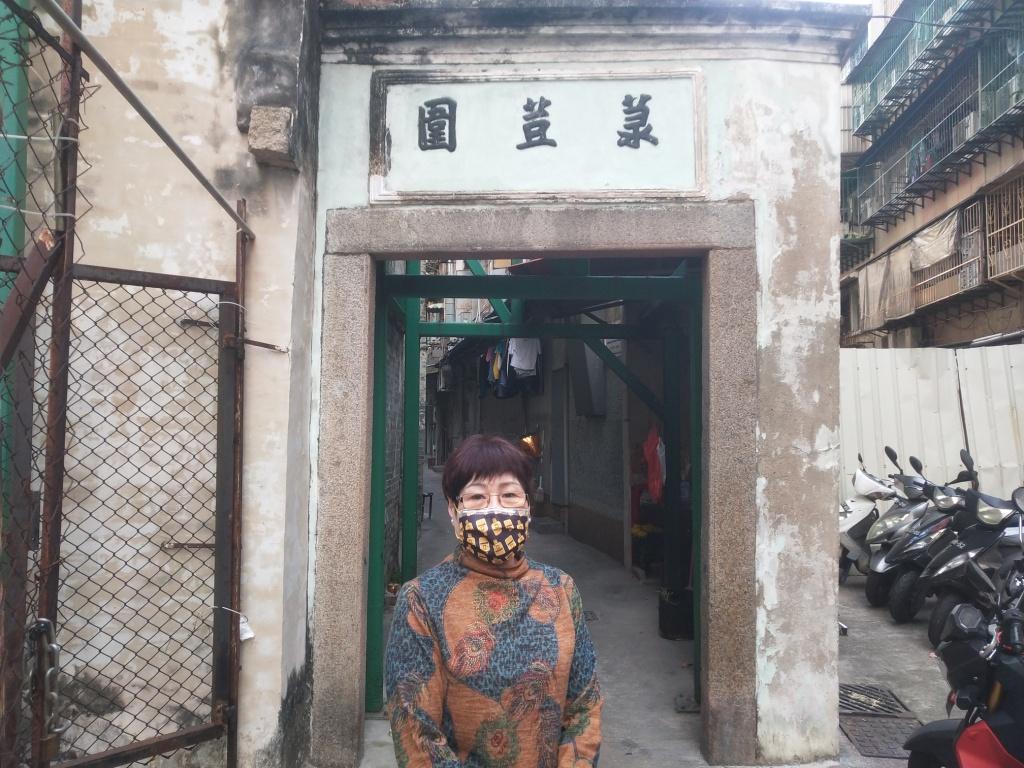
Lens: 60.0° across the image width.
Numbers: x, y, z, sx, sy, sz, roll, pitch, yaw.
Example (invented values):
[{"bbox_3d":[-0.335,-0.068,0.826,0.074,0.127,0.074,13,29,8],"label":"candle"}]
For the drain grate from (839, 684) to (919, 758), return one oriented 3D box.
[{"bbox_3d":[1.889,1.747,4.623,0.421,0.040,1.197,0,-3,7],"label":"drain grate"}]

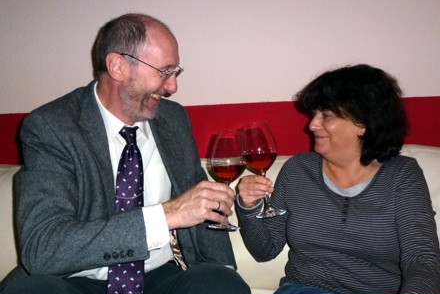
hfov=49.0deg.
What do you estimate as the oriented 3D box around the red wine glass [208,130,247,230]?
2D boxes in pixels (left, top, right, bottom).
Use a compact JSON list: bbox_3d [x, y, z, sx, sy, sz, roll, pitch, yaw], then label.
[{"bbox_3d":[0.018,0.074,1.090,0.079,0.217,0.079,4,-1,0],"label":"red wine glass"}]

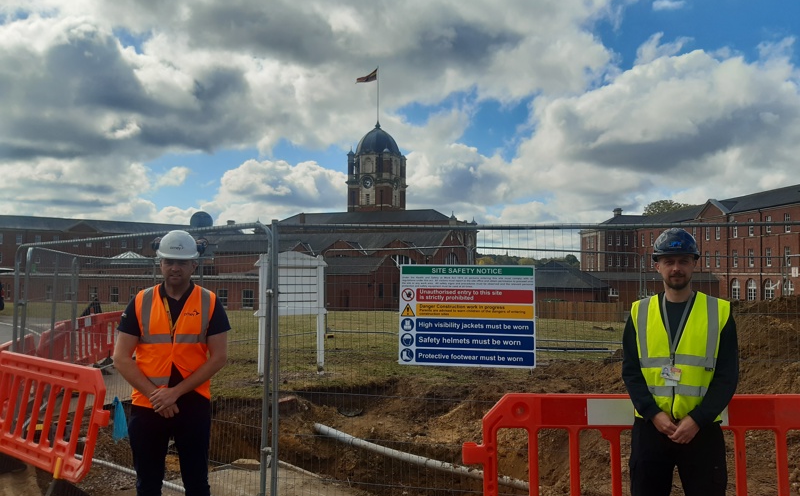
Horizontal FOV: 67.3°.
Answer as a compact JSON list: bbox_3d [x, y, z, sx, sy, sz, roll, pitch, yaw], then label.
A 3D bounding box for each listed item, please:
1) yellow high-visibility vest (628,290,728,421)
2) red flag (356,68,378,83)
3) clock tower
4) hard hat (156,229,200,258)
[{"bbox_3d":[1.307,0.492,2.800,0.460,0.600,0.280,-1,-2,27],"label":"yellow high-visibility vest"},{"bbox_3d":[-5.409,-28.707,100.000,3.500,2.200,0.600,0,-2,0],"label":"red flag"},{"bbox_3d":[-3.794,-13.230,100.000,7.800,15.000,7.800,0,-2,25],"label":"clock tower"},{"bbox_3d":[-1.134,-0.015,3.070,0.215,0.150,0.280,1,-2,-14],"label":"hard hat"}]

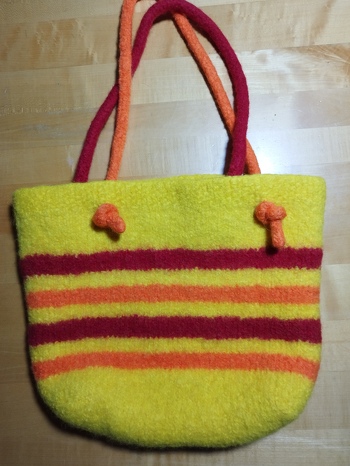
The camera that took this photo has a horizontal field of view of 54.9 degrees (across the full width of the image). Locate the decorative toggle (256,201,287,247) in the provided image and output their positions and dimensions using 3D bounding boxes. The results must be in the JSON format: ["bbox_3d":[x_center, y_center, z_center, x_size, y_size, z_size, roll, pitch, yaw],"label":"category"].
[{"bbox_3d":[0.101,-0.009,0.357,0.035,0.028,0.050,-1,84,2],"label":"decorative toggle"}]

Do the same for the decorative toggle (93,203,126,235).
[{"bbox_3d":[-0.070,-0.015,0.361,0.035,0.029,0.032,-1,84,2],"label":"decorative toggle"}]

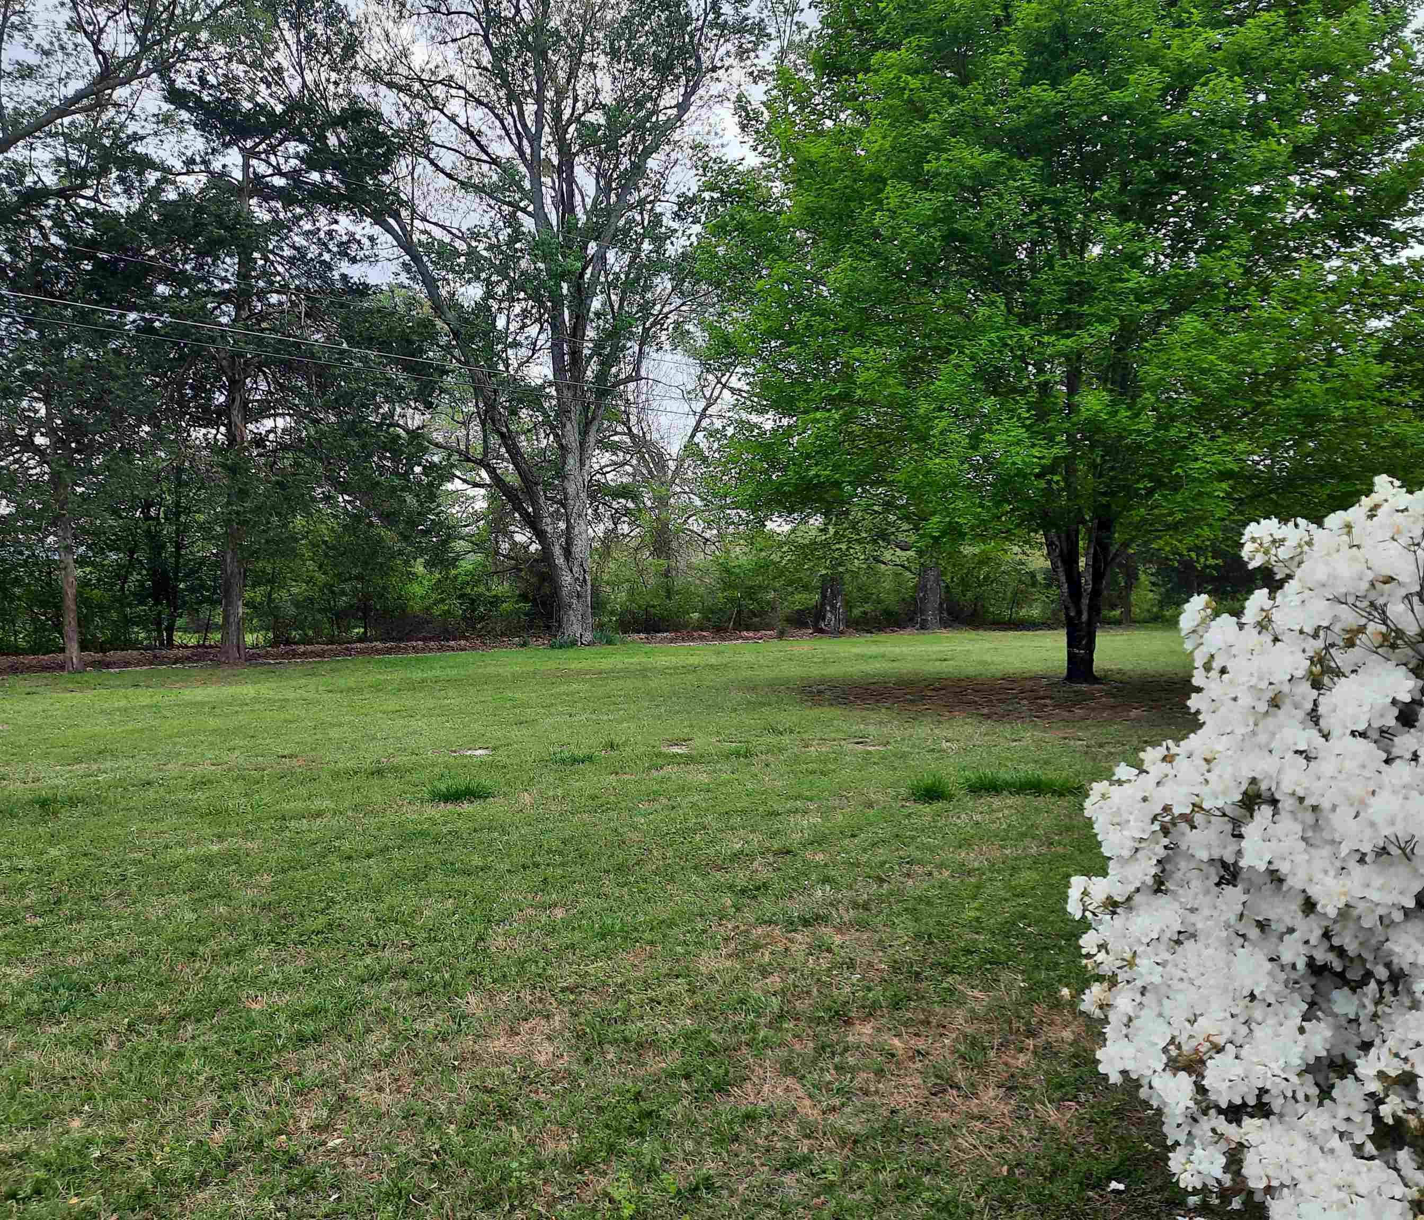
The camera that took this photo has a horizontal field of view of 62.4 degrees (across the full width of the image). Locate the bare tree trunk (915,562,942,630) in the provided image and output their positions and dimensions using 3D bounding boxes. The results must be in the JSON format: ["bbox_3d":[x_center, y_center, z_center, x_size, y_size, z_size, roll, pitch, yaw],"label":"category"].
[{"bbox_3d":[6.829,-0.447,37.301,0.821,2.200,0.821,-1,1,10],"label":"bare tree trunk"}]

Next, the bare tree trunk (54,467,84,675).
[{"bbox_3d":[-11.104,-0.679,20.384,0.318,3.576,0.318,-4,2,-28],"label":"bare tree trunk"}]

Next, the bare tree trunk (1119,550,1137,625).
[{"bbox_3d":[14.868,-0.798,42.176,0.523,2.724,0.523,-1,1,19],"label":"bare tree trunk"}]

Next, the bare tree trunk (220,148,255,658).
[{"bbox_3d":[-8.755,-3.691,21.984,0.498,9.488,0.498,1,2,-22],"label":"bare tree trunk"}]

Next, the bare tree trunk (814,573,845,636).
[{"bbox_3d":[3.400,-0.173,34.301,0.809,1.838,0.809,0,1,6],"label":"bare tree trunk"}]

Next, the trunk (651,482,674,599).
[{"bbox_3d":[-1.622,-2.187,38.670,0.541,3.823,0.541,-1,1,-2],"label":"trunk"}]

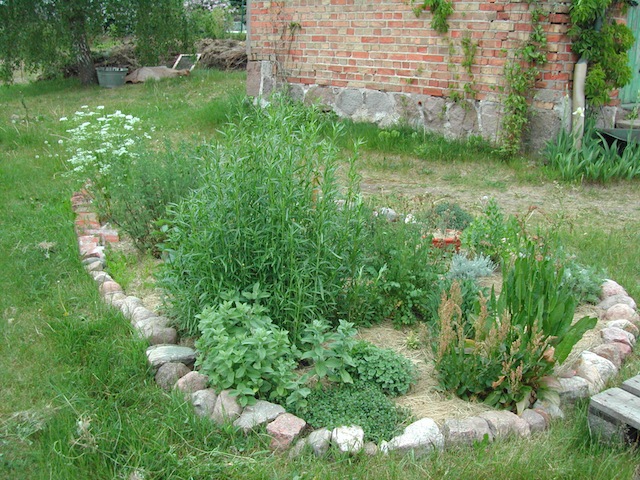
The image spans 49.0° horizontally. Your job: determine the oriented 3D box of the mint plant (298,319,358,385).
[{"bbox_3d":[0.036,0.467,2.970,0.250,0.250,0.230,1,17,1],"label":"mint plant"}]

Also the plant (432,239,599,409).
[{"bbox_3d":[0.815,0.340,2.930,0.640,0.500,0.550,5,17,16],"label":"plant"}]

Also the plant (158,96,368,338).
[{"bbox_3d":[-0.299,-0.172,3.720,1.030,1.030,0.920,-1,17,-5],"label":"plant"}]

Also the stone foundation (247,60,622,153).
[{"bbox_3d":[0.816,-1.465,7.325,0.400,0.530,5.040,-13,21,-38],"label":"stone foundation"}]

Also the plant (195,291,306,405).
[{"bbox_3d":[-0.291,0.440,2.900,0.450,0.380,0.420,-1,17,-6],"label":"plant"}]

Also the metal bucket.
[{"bbox_3d":[-3.160,-2.467,10.700,0.480,0.310,0.480,-4,17,-16],"label":"metal bucket"}]

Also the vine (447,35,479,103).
[{"bbox_3d":[1.256,-1.565,6.381,0.130,0.600,0.380,-13,21,-38],"label":"vine"}]

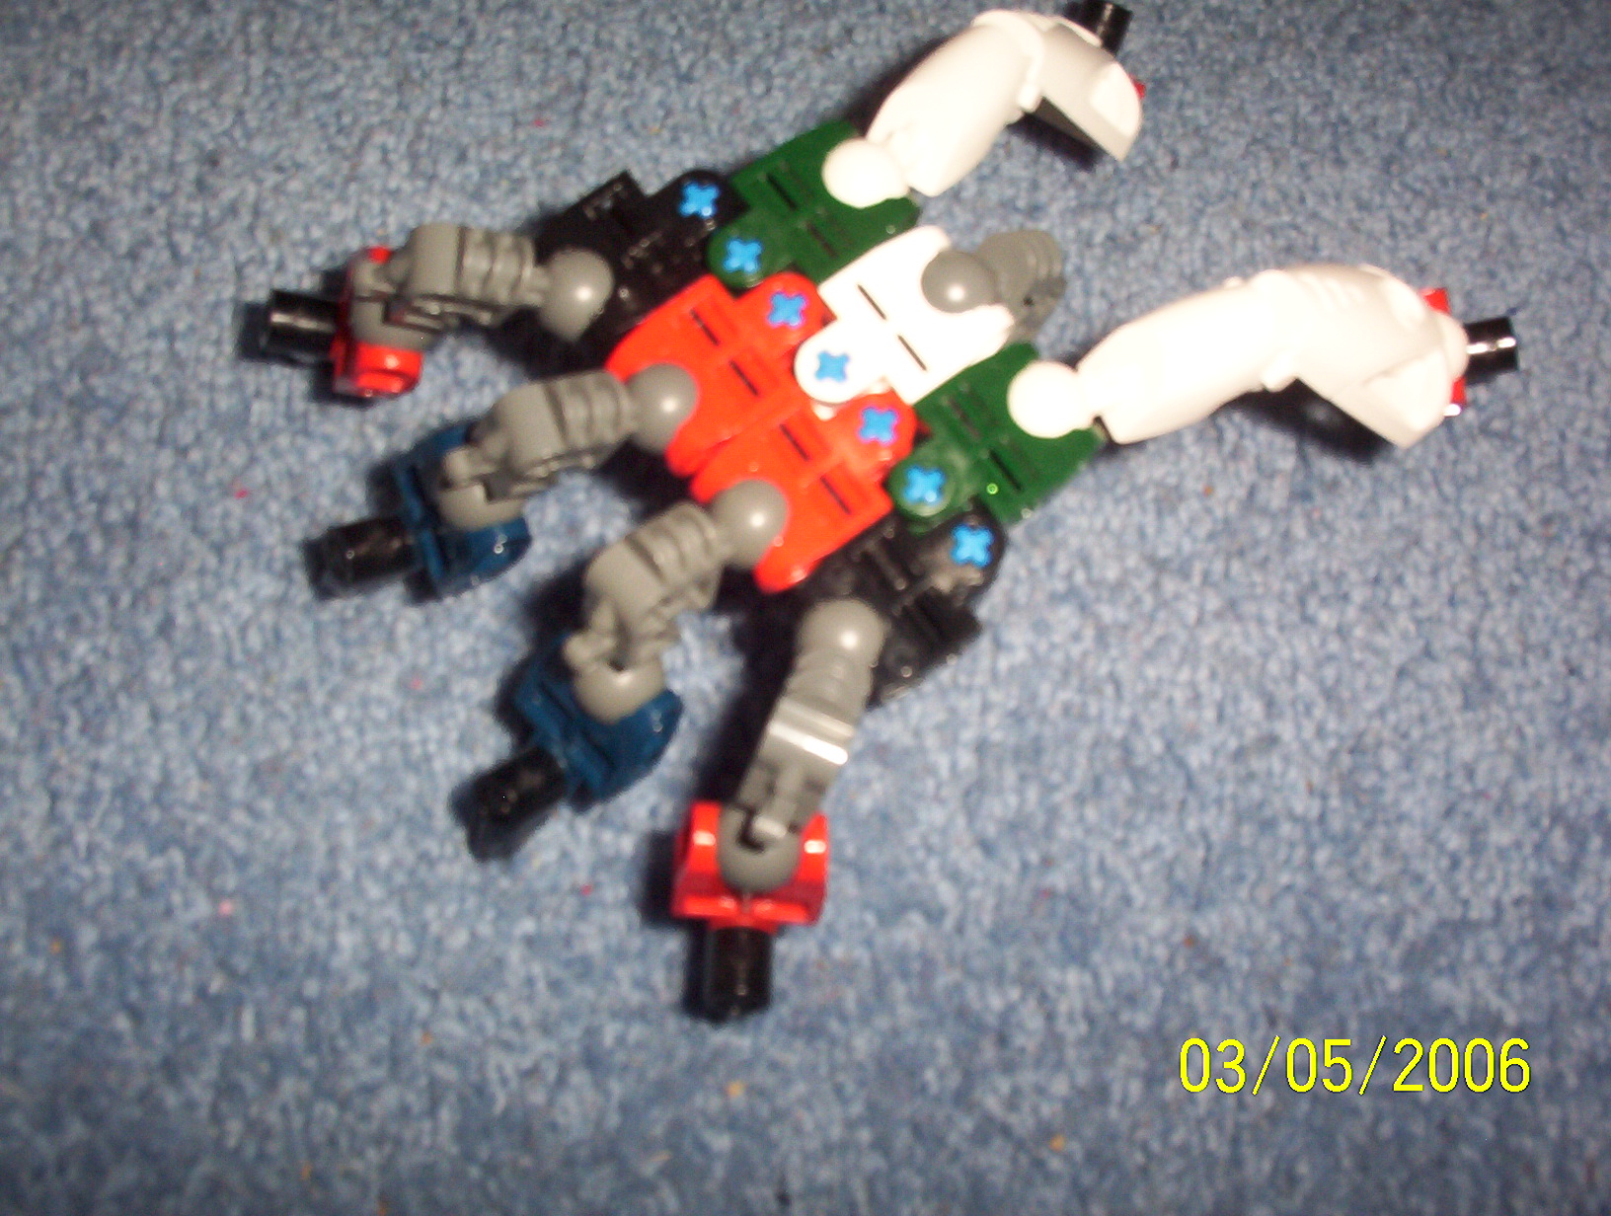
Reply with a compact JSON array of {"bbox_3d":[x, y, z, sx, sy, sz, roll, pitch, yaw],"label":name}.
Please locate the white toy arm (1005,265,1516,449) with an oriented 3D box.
[{"bbox_3d":[0.060,-0.030,0.209,0.090,0.020,0.017,-10,30,-37],"label":"white toy arm"}]

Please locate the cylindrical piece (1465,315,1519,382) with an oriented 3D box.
[{"bbox_3d":[0.088,-0.033,0.235,0.009,0.007,0.007,-9,71,-10],"label":"cylindrical piece"}]

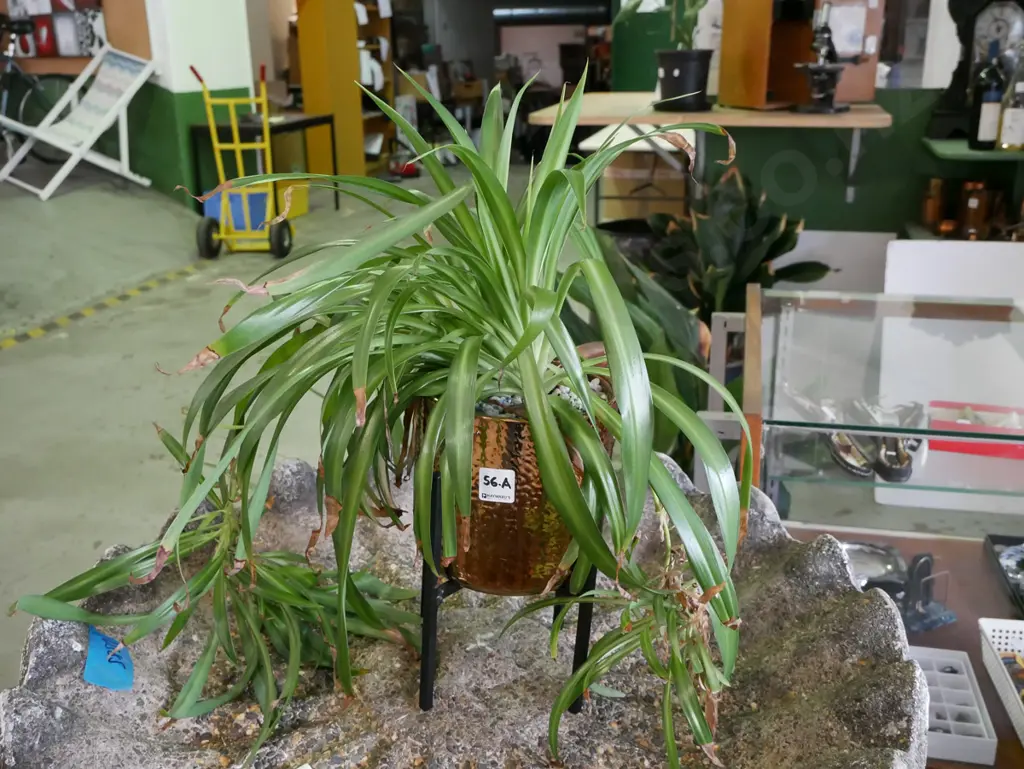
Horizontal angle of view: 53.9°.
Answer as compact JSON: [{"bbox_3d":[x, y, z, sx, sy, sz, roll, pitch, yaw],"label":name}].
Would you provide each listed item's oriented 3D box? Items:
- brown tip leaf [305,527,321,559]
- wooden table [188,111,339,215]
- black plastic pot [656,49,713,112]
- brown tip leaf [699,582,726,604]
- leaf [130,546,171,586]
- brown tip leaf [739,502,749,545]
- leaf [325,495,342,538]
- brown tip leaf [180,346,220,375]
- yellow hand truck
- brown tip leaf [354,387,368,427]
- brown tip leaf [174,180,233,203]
[{"bbox_3d":[-0.218,0.174,1.102,0.014,0.034,0.014,-1,19,0],"label":"brown tip leaf"},{"bbox_3d":[-1.828,-1.612,7.618,0.615,0.747,1.170,3,19,11],"label":"wooden table"},{"bbox_3d":[0.534,-0.943,3.115,0.178,0.185,0.178,-1,19,0],"label":"black plastic pot"},{"bbox_3d":[0.208,0.217,1.045,0.026,0.019,0.020,-1,19,0],"label":"brown tip leaf"},{"bbox_3d":[-0.376,0.188,1.042,0.041,0.032,0.025,-1,19,0],"label":"leaf"},{"bbox_3d":[0.252,0.150,1.096,0.011,0.045,0.012,-1,19,0],"label":"brown tip leaf"},{"bbox_3d":[-0.192,0.141,1.080,0.017,0.041,0.014,-1,19,0],"label":"leaf"},{"bbox_3d":[-0.305,-0.023,0.982,0.040,0.024,0.022,-1,19,0],"label":"brown tip leaf"},{"bbox_3d":[-1.676,-1.400,6.326,0.550,1.165,0.580,0,19,3],"label":"yellow hand truck"},{"bbox_3d":[-0.145,0.021,0.967,0.013,0.039,0.012,-1,19,0],"label":"brown tip leaf"},{"bbox_3d":[-0.309,-0.194,1.010,0.056,0.020,0.025,-1,19,0],"label":"brown tip leaf"}]

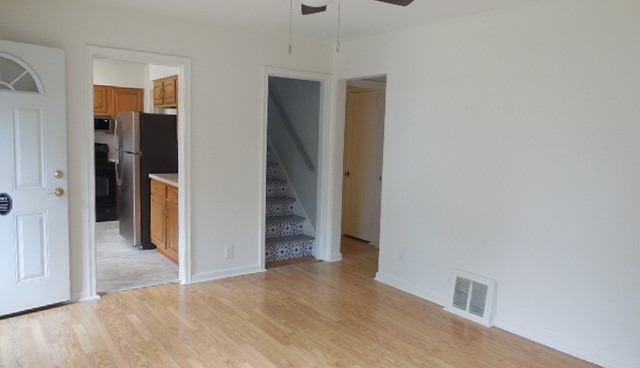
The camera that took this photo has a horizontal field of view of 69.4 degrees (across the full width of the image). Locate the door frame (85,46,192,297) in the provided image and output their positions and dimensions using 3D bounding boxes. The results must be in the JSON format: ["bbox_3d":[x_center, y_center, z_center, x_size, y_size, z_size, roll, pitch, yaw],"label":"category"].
[{"bbox_3d":[-1.591,-0.085,4.106,0.884,2.116,0.133,-3,8,-36],"label":"door frame"}]

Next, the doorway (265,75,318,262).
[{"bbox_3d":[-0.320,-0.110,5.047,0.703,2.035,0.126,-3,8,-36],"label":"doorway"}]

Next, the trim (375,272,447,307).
[{"bbox_3d":[0.847,0.987,4.366,0.022,0.080,0.895,-3,8,-36],"label":"trim"}]

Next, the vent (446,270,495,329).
[{"bbox_3d":[1.225,0.921,3.804,0.052,0.360,0.431,-3,8,-36],"label":"vent"}]

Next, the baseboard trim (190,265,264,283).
[{"bbox_3d":[-0.922,0.899,4.679,0.784,0.075,0.022,-3,8,-36],"label":"baseboard trim"}]

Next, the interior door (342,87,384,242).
[{"bbox_3d":[0.564,-0.272,6.379,0.118,2.116,0.858,-3,8,-36],"label":"interior door"}]

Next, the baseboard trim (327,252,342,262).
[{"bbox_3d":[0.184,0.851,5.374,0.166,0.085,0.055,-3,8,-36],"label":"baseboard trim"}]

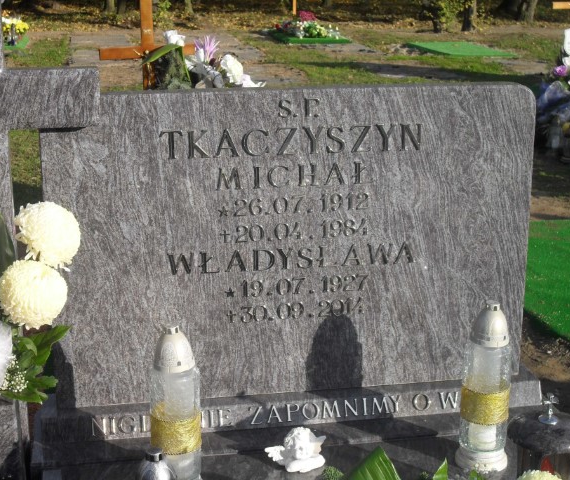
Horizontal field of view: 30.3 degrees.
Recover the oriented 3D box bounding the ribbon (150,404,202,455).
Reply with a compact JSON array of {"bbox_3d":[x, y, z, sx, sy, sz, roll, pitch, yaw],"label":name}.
[{"bbox_3d":[-0.211,0.364,2.047,0.097,0.068,0.097,0,16,0],"label":"ribbon"}]

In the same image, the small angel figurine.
[{"bbox_3d":[0.027,0.421,2.148,0.120,0.080,0.070,-8,18,-27],"label":"small angel figurine"}]

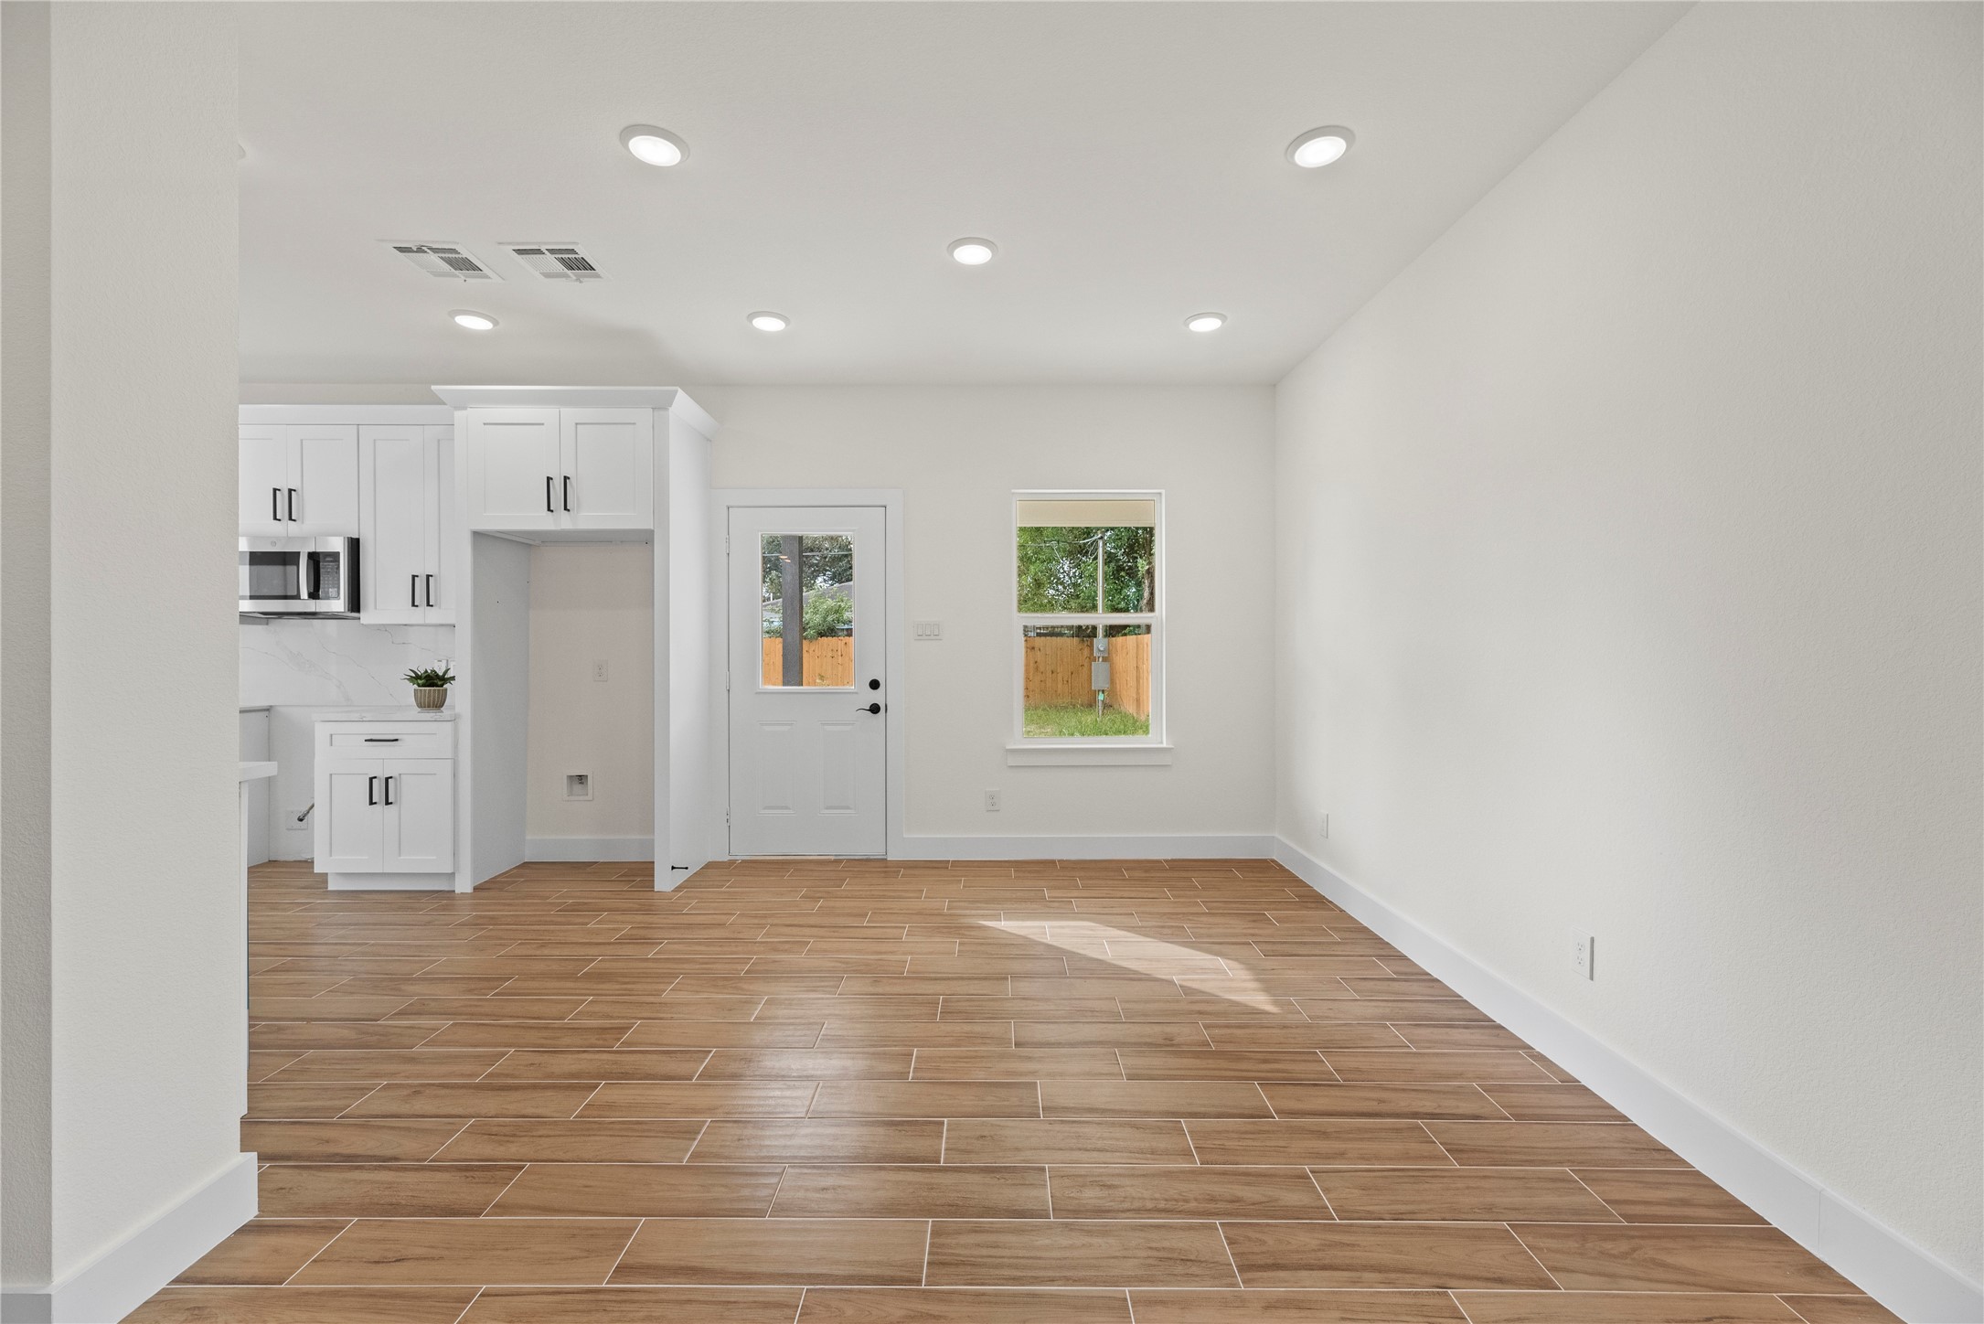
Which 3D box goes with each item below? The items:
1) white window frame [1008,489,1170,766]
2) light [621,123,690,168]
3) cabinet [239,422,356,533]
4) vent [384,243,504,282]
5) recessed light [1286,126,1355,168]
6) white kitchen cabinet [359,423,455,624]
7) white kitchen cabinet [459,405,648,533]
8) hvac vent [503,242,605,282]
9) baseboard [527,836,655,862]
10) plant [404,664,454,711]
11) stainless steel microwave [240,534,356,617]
[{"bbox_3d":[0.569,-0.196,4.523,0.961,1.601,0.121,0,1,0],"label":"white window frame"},{"bbox_3d":[-1.037,-1.573,2.370,0.197,0.025,0.197,0,0,0],"label":"light"},{"bbox_3d":[-3.756,-0.964,4.277,0.767,0.602,0.327,0,1,0],"label":"cabinet"},{"bbox_3d":[-2.163,-1.564,3.046,0.307,0.022,0.312,0,1,0],"label":"vent"},{"bbox_3d":[1.012,-1.573,2.370,0.197,0.025,0.197,0,0,0],"label":"recessed light"},{"bbox_3d":[-3.041,-0.734,4.285,0.654,1.066,0.327,0,1,0],"label":"white kitchen cabinet"},{"bbox_3d":[-2.169,-0.974,4.161,0.925,0.615,0.579,0,1,0],"label":"white kitchen cabinet"},{"bbox_3d":[-1.730,-1.587,3.085,0.305,0.016,0.305,0,0,0],"label":"hvac vent"},{"bbox_3d":[-2.190,1.085,4.457,0.990,0.143,0.016,0,0,0],"label":"baseboard"},{"bbox_3d":[-2.900,0.141,3.990,0.240,0.235,0.235,0,0,0],"label":"plant"},{"bbox_3d":[-3.770,-0.450,4.260,0.756,0.420,0.400,0,0,0],"label":"stainless steel microwave"}]

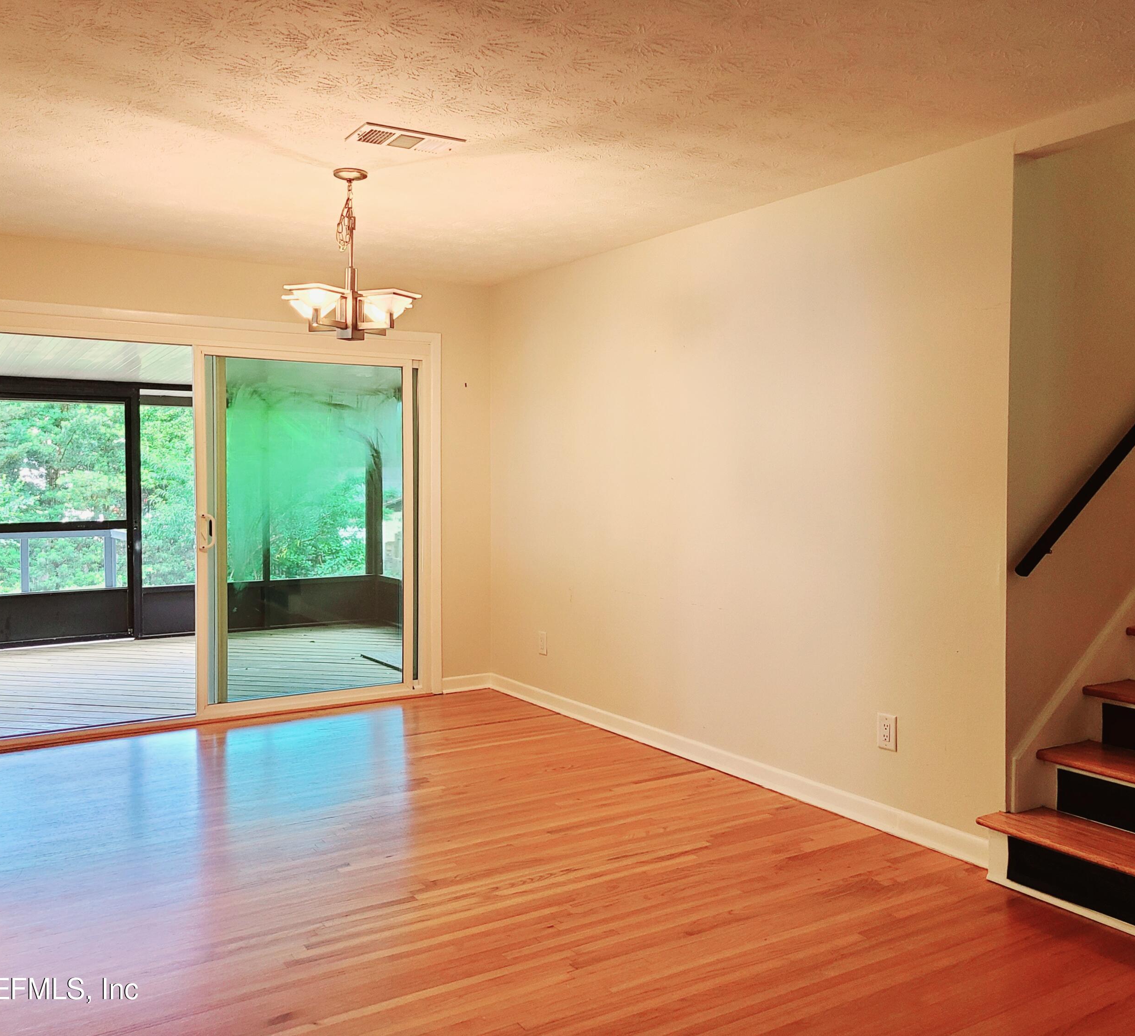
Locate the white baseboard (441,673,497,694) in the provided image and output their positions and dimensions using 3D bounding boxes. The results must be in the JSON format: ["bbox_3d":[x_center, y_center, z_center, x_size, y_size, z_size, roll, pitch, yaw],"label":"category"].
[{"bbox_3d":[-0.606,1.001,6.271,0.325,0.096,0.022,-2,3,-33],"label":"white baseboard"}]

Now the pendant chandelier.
[{"bbox_3d":[-0.806,-0.971,3.859,0.500,0.620,0.500,-1,3,-17],"label":"pendant chandelier"}]

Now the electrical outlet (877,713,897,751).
[{"bbox_3d":[1.178,0.791,3.825,0.010,0.127,0.083,-2,3,-33],"label":"electrical outlet"}]

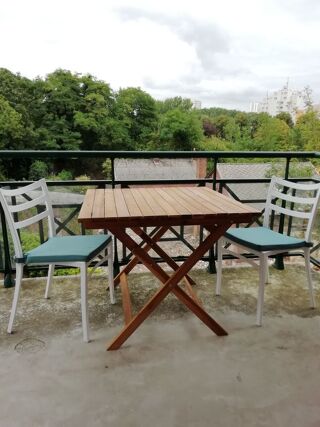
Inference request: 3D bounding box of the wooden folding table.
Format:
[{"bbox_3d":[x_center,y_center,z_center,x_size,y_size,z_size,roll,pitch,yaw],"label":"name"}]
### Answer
[{"bbox_3d":[-0.008,0.269,1.992,0.870,0.730,0.900,-2,13,-10],"label":"wooden folding table"}]

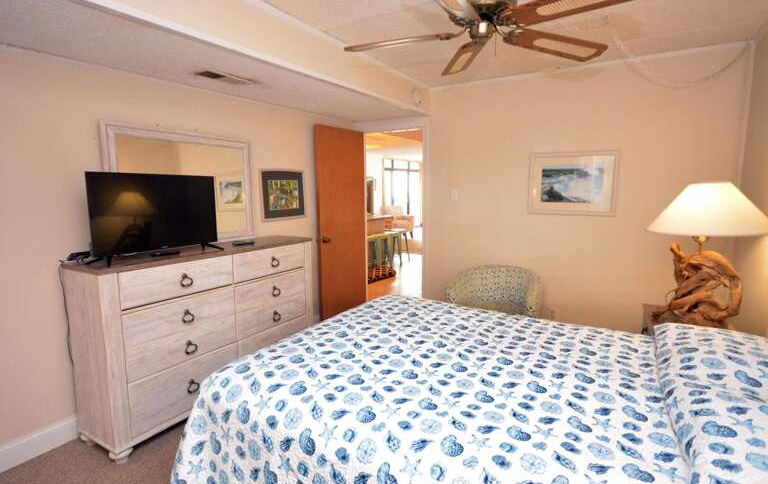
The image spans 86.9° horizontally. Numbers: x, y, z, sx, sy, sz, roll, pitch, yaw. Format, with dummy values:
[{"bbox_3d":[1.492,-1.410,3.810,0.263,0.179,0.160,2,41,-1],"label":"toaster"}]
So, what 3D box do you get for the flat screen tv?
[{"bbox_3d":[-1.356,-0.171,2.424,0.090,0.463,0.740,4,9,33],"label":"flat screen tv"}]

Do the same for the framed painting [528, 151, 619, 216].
[{"bbox_3d":[1.493,-0.464,3.231,0.641,0.501,0.030,4,9,31],"label":"framed painting"}]

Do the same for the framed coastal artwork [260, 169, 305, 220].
[{"bbox_3d":[-0.843,-0.400,3.467,0.028,0.421,0.485,4,9,31],"label":"framed coastal artwork"}]

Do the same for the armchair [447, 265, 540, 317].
[{"bbox_3d":[0.944,0.595,3.300,0.685,0.706,0.671,4,9,31],"label":"armchair"}]

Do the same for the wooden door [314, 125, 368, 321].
[{"bbox_3d":[-0.397,-0.133,4.052,0.045,1.948,0.675,5,9,38],"label":"wooden door"}]

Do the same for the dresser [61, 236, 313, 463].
[{"bbox_3d":[-1.124,0.535,2.726,0.384,0.988,1.507,4,9,31],"label":"dresser"}]

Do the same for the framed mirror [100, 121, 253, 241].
[{"bbox_3d":[-1.295,-0.345,2.713,0.045,0.752,1.016,4,9,31],"label":"framed mirror"}]

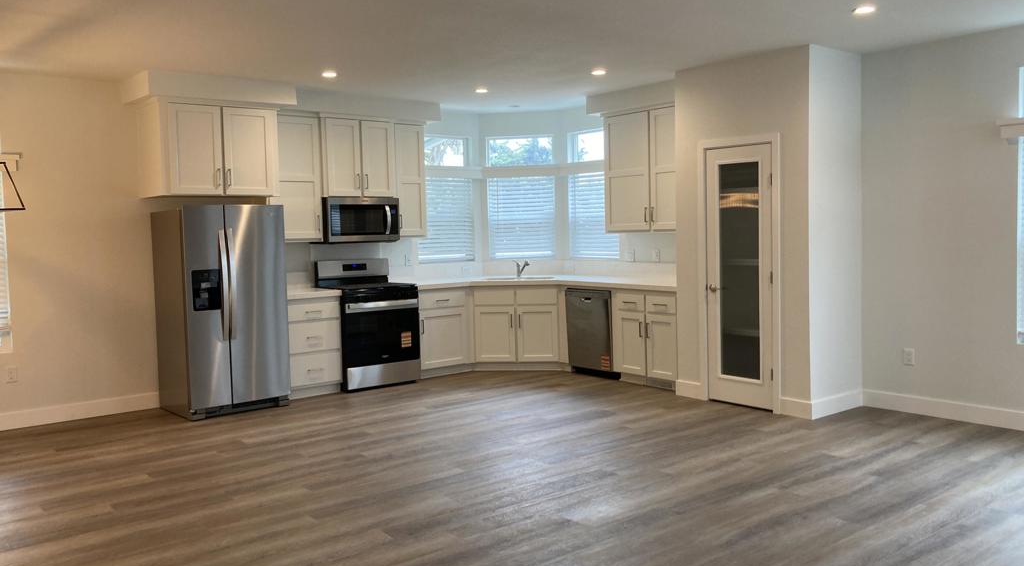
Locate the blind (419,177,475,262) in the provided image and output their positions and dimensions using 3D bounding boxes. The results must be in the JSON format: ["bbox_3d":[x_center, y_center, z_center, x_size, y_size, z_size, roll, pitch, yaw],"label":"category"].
[{"bbox_3d":[-0.702,-0.673,8.873,0.727,0.890,0.050,-4,5,-39],"label":"blind"}]

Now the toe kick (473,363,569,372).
[{"bbox_3d":[0.053,0.858,8.465,0.950,0.093,0.025,-1,3,4],"label":"toe kick"}]

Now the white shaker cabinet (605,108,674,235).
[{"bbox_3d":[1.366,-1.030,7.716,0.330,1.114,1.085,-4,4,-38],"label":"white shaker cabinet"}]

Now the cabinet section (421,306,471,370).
[{"bbox_3d":[-0.841,0.526,8.316,0.600,0.590,0.540,-4,4,-39],"label":"cabinet section"}]

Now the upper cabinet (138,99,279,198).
[{"bbox_3d":[-2.534,-1.085,6.934,0.957,0.739,0.615,-4,5,-39],"label":"upper cabinet"}]

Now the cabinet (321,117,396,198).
[{"bbox_3d":[-1.531,-1.167,7.914,0.792,0.721,0.355,-4,5,-39],"label":"cabinet"}]

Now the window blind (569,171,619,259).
[{"bbox_3d":[0.854,-0.695,8.664,0.050,0.890,0.737,-4,5,-39],"label":"window blind"}]

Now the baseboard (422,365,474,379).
[{"bbox_3d":[-0.657,0.877,8.320,0.670,0.100,0.017,-4,4,-38],"label":"baseboard"}]

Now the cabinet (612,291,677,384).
[{"bbox_3d":[1.411,0.441,7.519,0.636,0.800,0.760,-4,5,-39],"label":"cabinet"}]

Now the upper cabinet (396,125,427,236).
[{"bbox_3d":[-1.096,-1.013,8.317,0.320,1.115,0.340,-4,4,-38],"label":"upper cabinet"}]

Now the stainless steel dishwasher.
[{"bbox_3d":[0.963,0.468,8.075,0.605,0.860,0.605,-4,4,-38],"label":"stainless steel dishwasher"}]

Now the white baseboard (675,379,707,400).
[{"bbox_3d":[1.477,0.893,6.901,0.016,0.126,0.310,-4,4,-38],"label":"white baseboard"}]

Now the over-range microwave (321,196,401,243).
[{"bbox_3d":[-1.495,-0.602,7.972,0.760,0.413,0.410,-4,4,-38],"label":"over-range microwave"}]

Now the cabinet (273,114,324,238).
[{"bbox_3d":[-2.035,-0.936,7.586,0.515,1.140,0.325,-4,4,-38],"label":"cabinet"}]

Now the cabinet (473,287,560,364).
[{"bbox_3d":[0.089,0.393,8.564,0.879,0.780,0.620,-1,4,8],"label":"cabinet"}]

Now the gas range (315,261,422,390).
[{"bbox_3d":[-1.379,0.374,7.921,0.765,1.190,0.675,-4,4,-38],"label":"gas range"}]

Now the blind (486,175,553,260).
[{"bbox_3d":[0.109,-0.733,9.111,0.720,0.895,0.055,-1,4,7],"label":"blind"}]

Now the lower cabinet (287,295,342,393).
[{"bbox_3d":[-1.933,0.529,7.495,0.575,0.820,0.619,-4,5,-39],"label":"lower cabinet"}]

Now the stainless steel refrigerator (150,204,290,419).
[{"bbox_3d":[-2.410,0.207,6.910,0.825,1.680,0.840,-4,5,-39],"label":"stainless steel refrigerator"}]

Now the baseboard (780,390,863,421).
[{"bbox_3d":[2.367,0.906,6.330,0.710,0.122,0.280,-4,4,-38],"label":"baseboard"}]

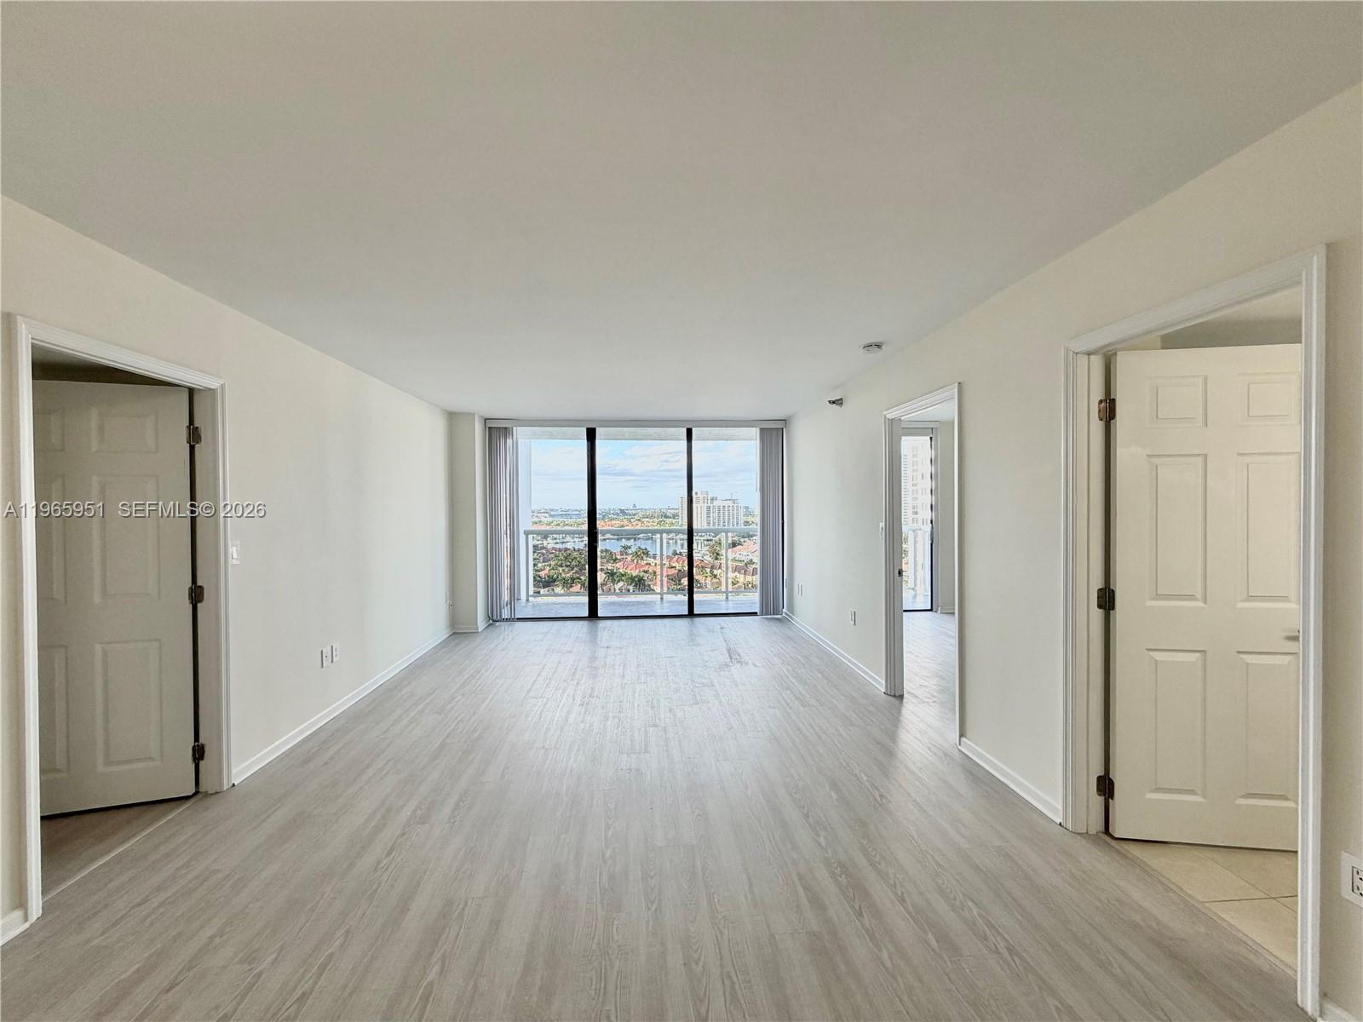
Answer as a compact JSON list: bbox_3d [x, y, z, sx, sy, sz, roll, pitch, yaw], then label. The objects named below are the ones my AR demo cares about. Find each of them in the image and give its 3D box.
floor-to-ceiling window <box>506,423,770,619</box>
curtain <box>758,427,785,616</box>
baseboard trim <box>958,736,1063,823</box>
[{"bbox_3d":[-0.507,0.134,6.863,3.400,2.390,0.100,-1,1,-4],"label":"floor-to-ceiling window"},{"bbox_3d":[1.113,0.136,6.870,0.300,2.330,0.100,-1,1,-4],"label":"curtain"},{"bbox_3d":[1.628,1.331,2.779,0.018,0.077,0.755,-1,1,-4],"label":"baseboard trim"}]

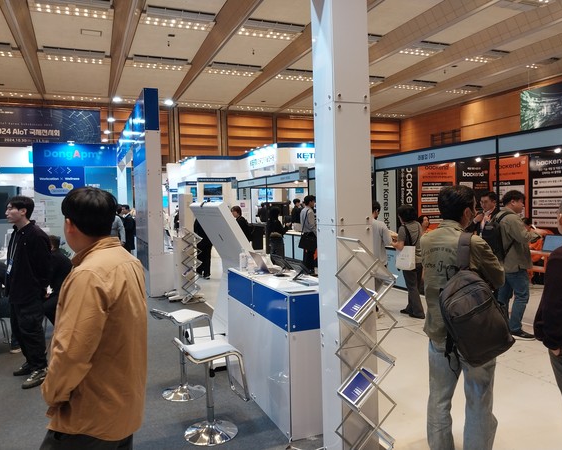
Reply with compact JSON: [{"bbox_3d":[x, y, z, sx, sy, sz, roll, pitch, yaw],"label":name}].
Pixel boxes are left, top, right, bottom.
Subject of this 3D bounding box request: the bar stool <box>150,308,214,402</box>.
[{"bbox_3d":[-0.848,1.105,3.964,0.440,0.750,0.385,-4,4,-42],"label":"bar stool"}]

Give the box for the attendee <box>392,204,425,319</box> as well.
[{"bbox_3d":[1.826,0.496,6.356,0.460,1.550,0.360,-4,4,-38],"label":"attendee"}]

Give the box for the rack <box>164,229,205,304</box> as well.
[{"bbox_3d":[-1.585,0.666,7.891,0.400,1.280,0.300,-2,3,0],"label":"rack"}]

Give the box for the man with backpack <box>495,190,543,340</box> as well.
[{"bbox_3d":[2.826,0.438,5.364,0.460,1.700,0.480,-1,3,18],"label":"man with backpack"}]

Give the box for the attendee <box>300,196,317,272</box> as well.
[{"bbox_3d":[0.651,0.234,10.126,0.340,1.770,0.480,-3,3,-24],"label":"attendee"}]

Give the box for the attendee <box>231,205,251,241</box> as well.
[{"bbox_3d":[-0.874,0.369,10.230,0.420,1.600,0.480,-2,3,-5],"label":"attendee"}]

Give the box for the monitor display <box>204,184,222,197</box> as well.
[{"bbox_3d":[-3.295,-1.704,22.000,0.910,0.520,0.070,-3,3,-23],"label":"monitor display"}]

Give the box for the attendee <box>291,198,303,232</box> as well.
[{"bbox_3d":[0.521,0.051,14.222,0.350,1.730,0.470,-2,3,-8],"label":"attendee"}]

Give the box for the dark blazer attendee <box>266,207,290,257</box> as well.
[{"bbox_3d":[-0.105,0.293,11.830,0.460,1.530,0.460,-3,3,-28],"label":"dark blazer attendee"}]

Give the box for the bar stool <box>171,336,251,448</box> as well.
[{"bbox_3d":[-0.500,1.159,3.258,0.440,0.690,0.385,-3,3,-29],"label":"bar stool"}]

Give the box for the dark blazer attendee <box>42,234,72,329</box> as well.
[{"bbox_3d":[-2.835,0.805,5.543,0.680,1.320,0.500,-1,3,22],"label":"dark blazer attendee"}]

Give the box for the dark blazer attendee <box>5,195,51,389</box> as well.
[{"bbox_3d":[-2.473,0.614,4.433,0.470,1.790,0.360,0,4,37],"label":"dark blazer attendee"}]

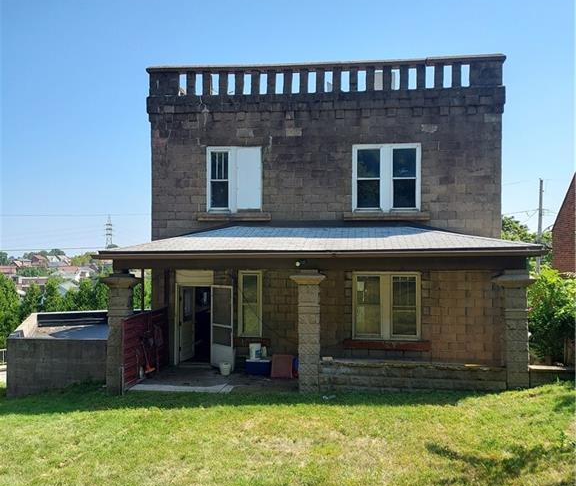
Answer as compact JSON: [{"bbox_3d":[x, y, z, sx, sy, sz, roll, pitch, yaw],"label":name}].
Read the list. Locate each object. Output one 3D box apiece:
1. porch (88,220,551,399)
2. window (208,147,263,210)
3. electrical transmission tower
[{"bbox_3d":[0.604,1.360,11.885,9.001,3.520,2.380,0,0,6],"label":"porch"},{"bbox_3d":[-1.338,-1.584,13.360,1.416,1.673,0.120,0,0,6],"label":"window"},{"bbox_3d":[-140.789,-7.099,420.000,7.900,31.000,6.500,0,0,-23],"label":"electrical transmission tower"}]

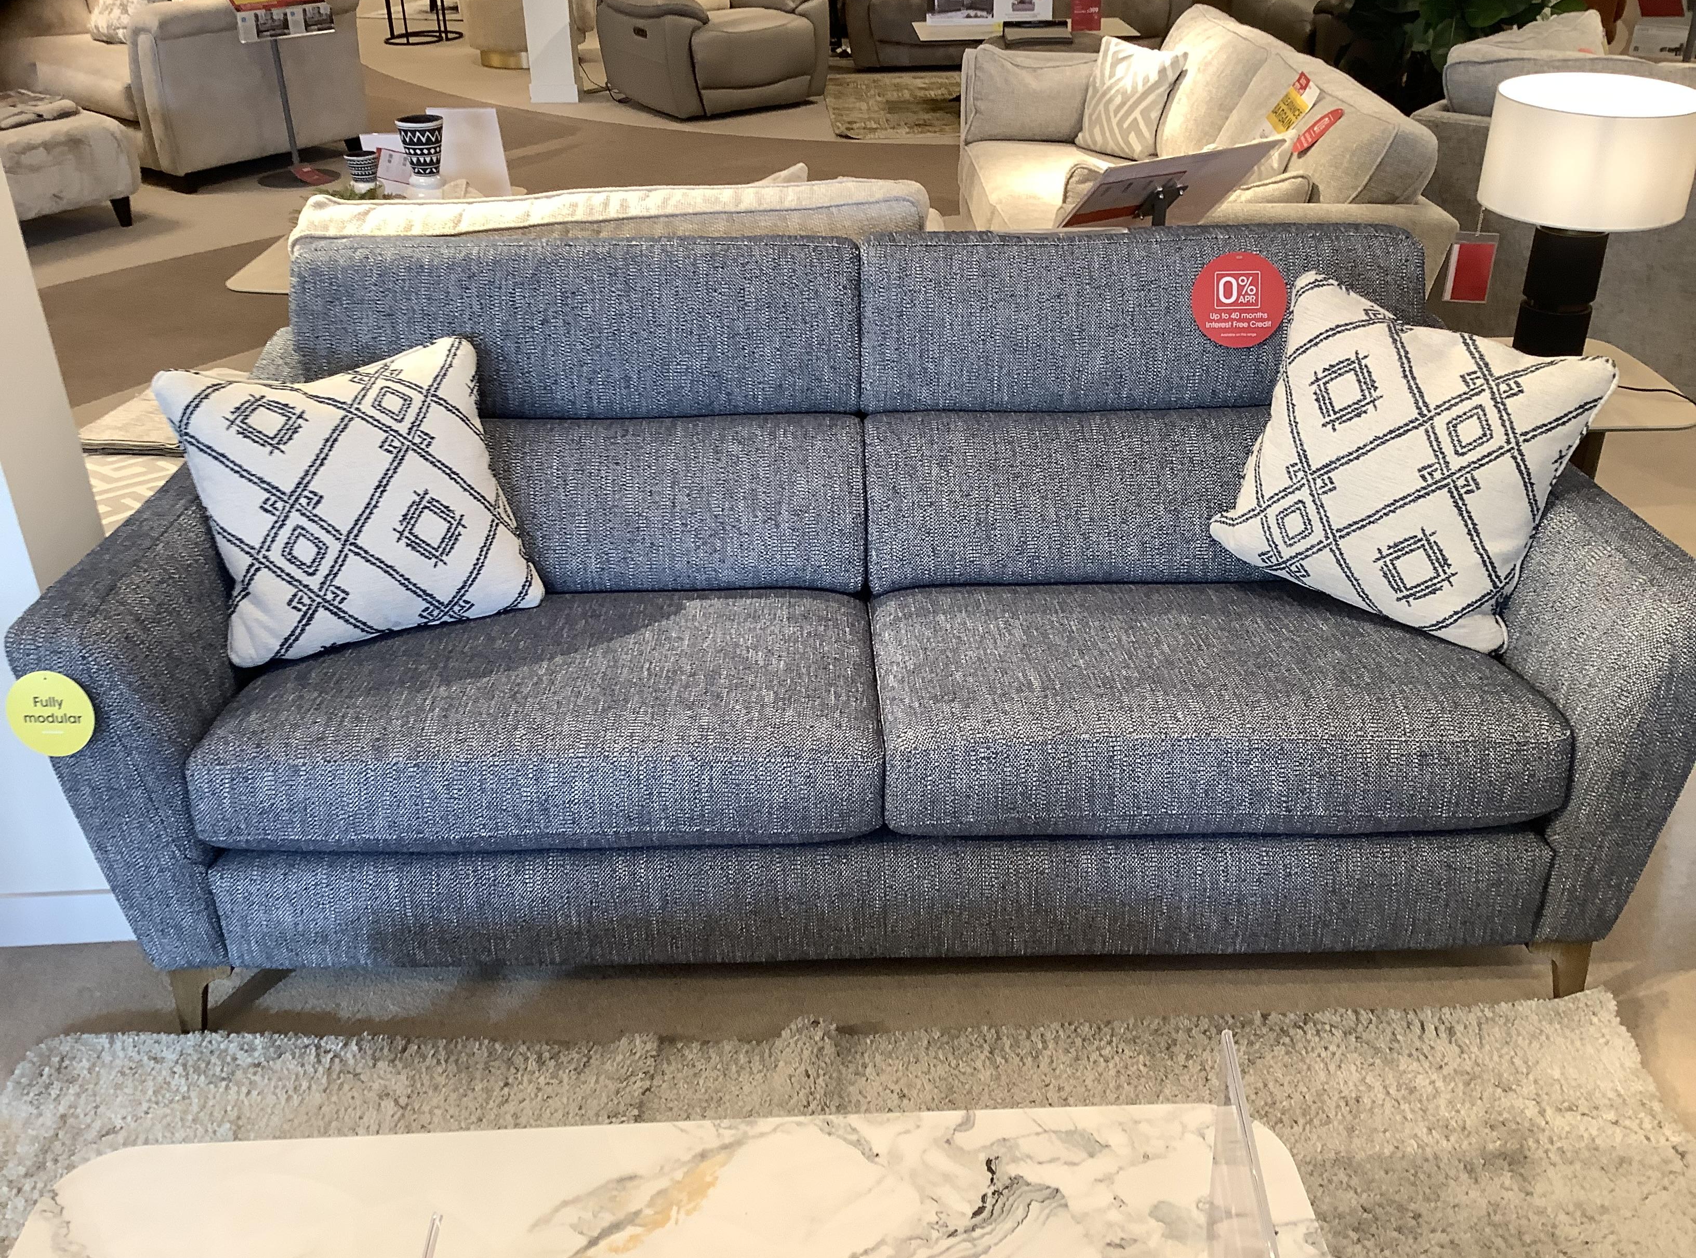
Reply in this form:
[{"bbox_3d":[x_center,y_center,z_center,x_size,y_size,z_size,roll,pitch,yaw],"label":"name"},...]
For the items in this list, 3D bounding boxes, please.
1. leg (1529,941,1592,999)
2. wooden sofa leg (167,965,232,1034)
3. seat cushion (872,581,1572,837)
[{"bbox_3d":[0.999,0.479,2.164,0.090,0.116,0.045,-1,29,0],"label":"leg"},{"bbox_3d":[-0.905,0.515,2.158,0.090,0.116,0.045,-1,29,0],"label":"wooden sofa leg"},{"bbox_3d":[0.483,0.066,2.222,0.885,0.170,0.570,-1,29,0],"label":"seat cushion"}]

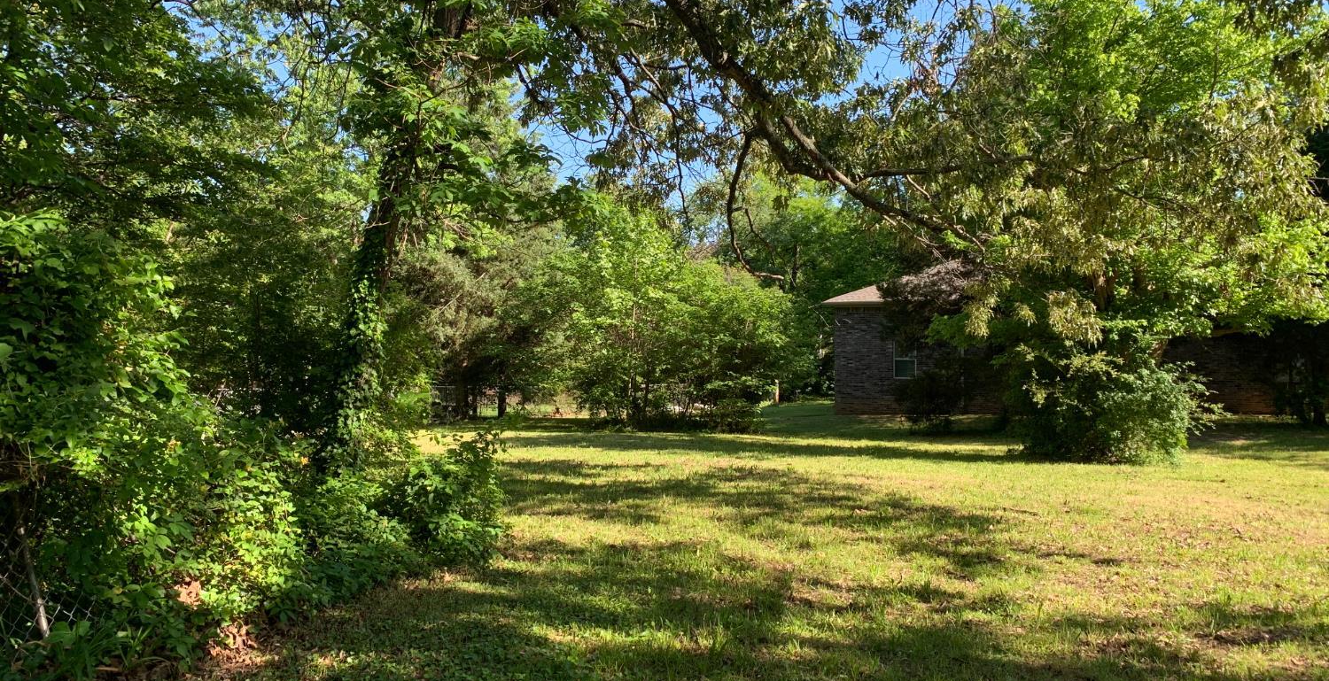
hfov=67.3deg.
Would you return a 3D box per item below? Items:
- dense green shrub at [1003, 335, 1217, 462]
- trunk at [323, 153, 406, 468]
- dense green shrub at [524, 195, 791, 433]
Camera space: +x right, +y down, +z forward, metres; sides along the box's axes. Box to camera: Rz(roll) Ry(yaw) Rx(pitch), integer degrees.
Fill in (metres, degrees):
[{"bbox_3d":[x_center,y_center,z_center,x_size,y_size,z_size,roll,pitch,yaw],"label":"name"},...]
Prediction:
[{"bbox_3d":[6.550,0.800,14.600,3.000,1.770,2.500,0,-1,0],"label":"dense green shrub"},{"bbox_3d":[-3.070,-0.230,10.200,0.800,3.360,0.650,0,-1,0],"label":"trunk"},{"bbox_3d":[-0.040,-0.590,20.600,5.400,4.600,4.200,0,-1,0],"label":"dense green shrub"}]

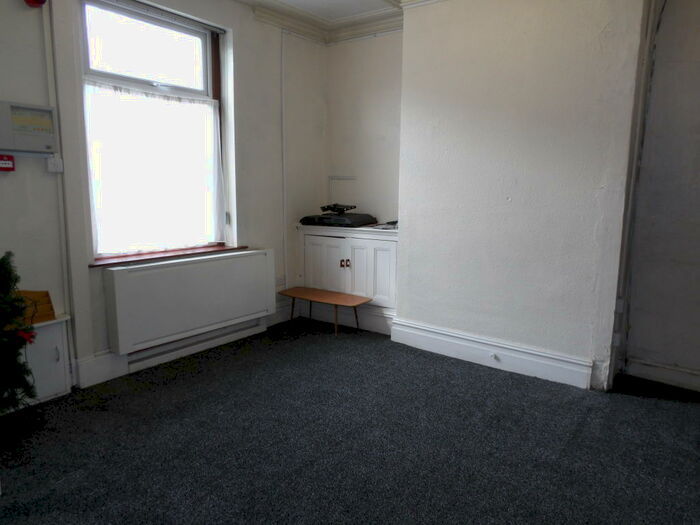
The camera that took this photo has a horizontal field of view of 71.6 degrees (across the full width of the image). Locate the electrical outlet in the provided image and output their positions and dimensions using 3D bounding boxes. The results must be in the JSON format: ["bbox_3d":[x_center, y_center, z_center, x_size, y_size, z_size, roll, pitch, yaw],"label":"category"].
[{"bbox_3d":[-1.889,-0.617,3.104,0.033,0.086,0.088,8,11,37],"label":"electrical outlet"}]

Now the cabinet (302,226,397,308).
[{"bbox_3d":[0.079,-0.012,4.933,1.188,0.734,0.396,8,11,37],"label":"cabinet"}]

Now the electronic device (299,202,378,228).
[{"bbox_3d":[-0.123,-0.484,4.955,0.730,0.202,0.445,8,11,37],"label":"electronic device"}]

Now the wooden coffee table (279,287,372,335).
[{"bbox_3d":[-0.258,0.489,4.816,0.959,0.311,0.334,7,11,34],"label":"wooden coffee table"}]

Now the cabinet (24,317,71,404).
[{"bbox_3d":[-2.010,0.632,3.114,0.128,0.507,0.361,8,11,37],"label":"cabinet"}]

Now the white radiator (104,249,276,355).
[{"bbox_3d":[-1.208,0.258,3.953,0.163,0.605,1.469,8,11,37],"label":"white radiator"}]

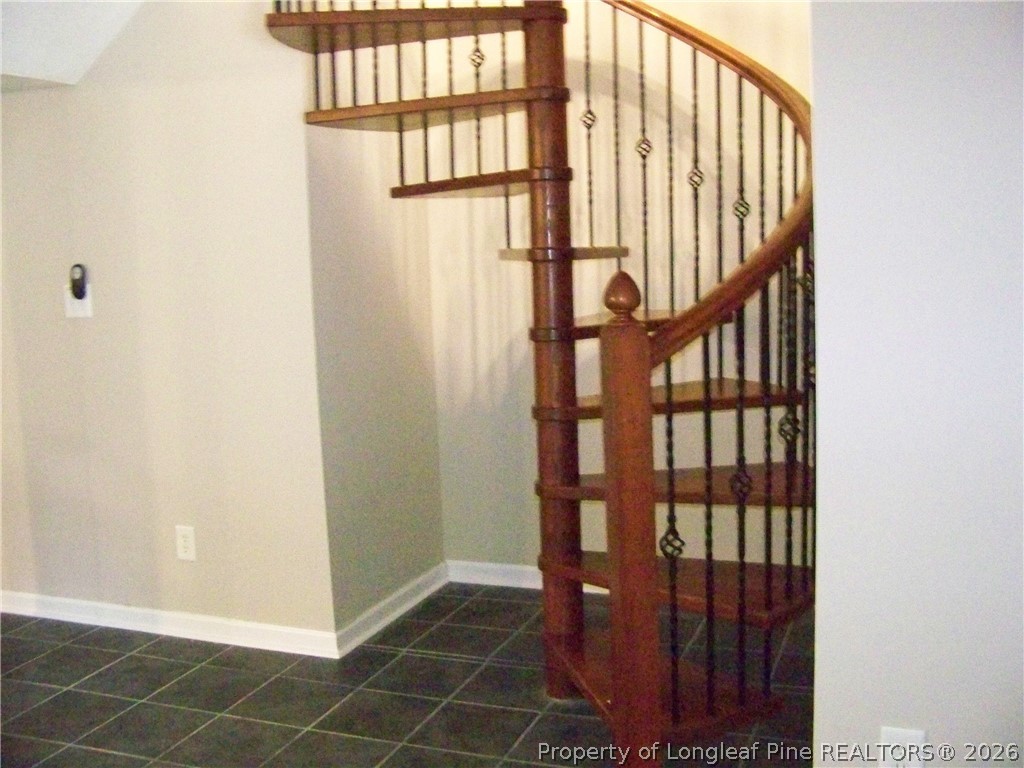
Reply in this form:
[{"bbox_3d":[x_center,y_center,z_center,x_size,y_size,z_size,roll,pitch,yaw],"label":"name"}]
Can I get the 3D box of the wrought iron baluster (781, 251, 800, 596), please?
[{"bbox_3d":[0.678,0.113,2.602,0.044,0.849,0.044,4,9,42],"label":"wrought iron baluster"}]

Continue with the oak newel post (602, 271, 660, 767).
[{"bbox_3d":[0.268,0.380,2.404,0.085,1.263,0.085,-3,7,-10],"label":"oak newel post"}]

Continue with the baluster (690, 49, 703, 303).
[{"bbox_3d":[0.611,-0.679,3.548,0.042,0.871,0.042,1,8,21],"label":"baluster"}]

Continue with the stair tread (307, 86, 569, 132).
[{"bbox_3d":[-0.185,-0.826,3.200,0.829,0.032,0.450,3,8,35],"label":"stair tread"}]

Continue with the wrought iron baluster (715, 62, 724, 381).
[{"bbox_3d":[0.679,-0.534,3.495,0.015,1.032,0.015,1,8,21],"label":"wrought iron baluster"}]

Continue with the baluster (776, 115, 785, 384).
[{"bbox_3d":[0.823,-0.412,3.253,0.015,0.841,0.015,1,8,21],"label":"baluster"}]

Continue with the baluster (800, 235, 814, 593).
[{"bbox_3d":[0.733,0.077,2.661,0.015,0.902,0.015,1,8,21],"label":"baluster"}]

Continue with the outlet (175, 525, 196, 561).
[{"bbox_3d":[-1.132,0.554,3.687,0.071,0.116,0.010,1,8,21],"label":"outlet"}]

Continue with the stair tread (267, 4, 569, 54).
[{"bbox_3d":[-0.257,-1.026,3.003,0.829,0.032,0.450,-1,7,6],"label":"stair tread"}]

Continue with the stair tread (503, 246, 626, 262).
[{"bbox_3d":[0.154,-0.414,3.419,0.444,0.036,0.774,-1,7,6],"label":"stair tread"}]

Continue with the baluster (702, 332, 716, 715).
[{"bbox_3d":[0.453,0.329,2.457,0.016,0.907,0.016,-5,8,-25],"label":"baluster"}]

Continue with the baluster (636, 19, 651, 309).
[{"bbox_3d":[0.454,-0.748,3.661,0.044,0.984,0.044,2,8,28],"label":"baluster"}]

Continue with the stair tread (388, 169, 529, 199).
[{"bbox_3d":[-0.051,-0.621,3.361,0.444,0.036,0.774,-5,8,-24],"label":"stair tread"}]

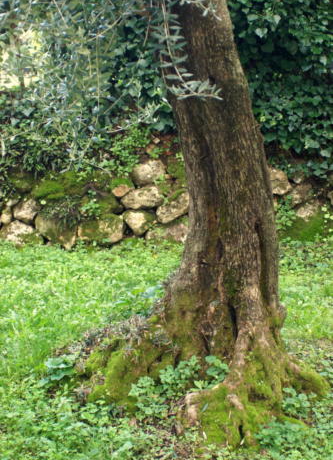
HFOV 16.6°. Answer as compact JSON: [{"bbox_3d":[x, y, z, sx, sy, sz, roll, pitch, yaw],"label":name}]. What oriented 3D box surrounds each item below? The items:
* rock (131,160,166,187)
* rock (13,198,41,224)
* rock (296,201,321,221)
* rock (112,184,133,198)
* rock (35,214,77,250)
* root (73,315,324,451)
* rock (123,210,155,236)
[{"bbox_3d":[-0.169,-0.531,10.700,0.328,0.232,0.270,0,7,0],"label":"rock"},{"bbox_3d":[-1.291,-0.171,10.500,0.251,0.228,0.230,0,7,0],"label":"rock"},{"bbox_3d":[1.322,-0.182,10.600,0.217,0.177,0.200,0,7,0],"label":"rock"},{"bbox_3d":[-0.410,-0.358,10.600,0.181,0.124,0.160,0,7,0],"label":"rock"},{"bbox_3d":[-1.014,0.023,10.400,0.372,0.312,0.310,0,7,0],"label":"rock"},{"bbox_3d":[0.168,0.656,5.320,1.170,0.460,0.920,0,7,0],"label":"root"},{"bbox_3d":[-0.258,-0.060,10.500,0.286,0.228,0.240,0,7,0],"label":"rock"}]

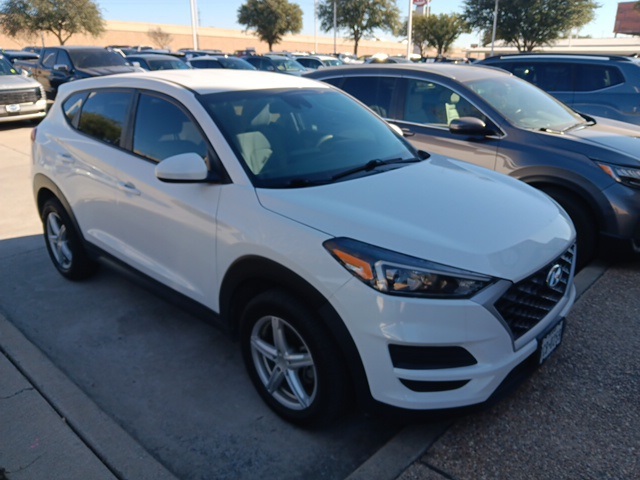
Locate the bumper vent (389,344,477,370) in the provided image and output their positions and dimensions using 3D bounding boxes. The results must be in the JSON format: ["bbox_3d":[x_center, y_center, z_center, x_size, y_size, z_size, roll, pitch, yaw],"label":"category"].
[{"bbox_3d":[0.439,0.451,1.866,0.345,0.110,0.075,-2,19,-6],"label":"bumper vent"}]

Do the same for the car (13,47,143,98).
[{"bbox_3d":[-7.500,-5.150,15.300,5.850,1.950,2.120,16,25,39],"label":"car"}]

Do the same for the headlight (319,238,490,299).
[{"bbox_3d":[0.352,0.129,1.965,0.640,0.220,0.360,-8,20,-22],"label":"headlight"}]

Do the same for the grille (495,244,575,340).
[{"bbox_3d":[1.054,0.215,2.265,0.150,0.310,0.860,16,25,39],"label":"grille"}]

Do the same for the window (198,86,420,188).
[{"bbox_3d":[0.024,-0.673,2.923,1.410,0.140,0.830,-19,59,-44],"label":"window"}]

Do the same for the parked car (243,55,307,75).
[{"bbox_3d":[-1.794,-6.833,20.003,4.650,1.500,1.840,17,26,40],"label":"parked car"}]

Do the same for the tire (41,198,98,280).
[{"bbox_3d":[-2.106,-0.005,4.065,0.690,0.690,0.225,16,25,39],"label":"tire"}]

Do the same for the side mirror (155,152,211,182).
[{"bbox_3d":[-0.676,-0.350,2.364,0.150,0.160,0.230,16,25,39],"label":"side mirror"}]

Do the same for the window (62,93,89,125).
[{"bbox_3d":[-1.931,-1.045,3.773,0.460,0.250,0.060,16,4,43],"label":"window"}]

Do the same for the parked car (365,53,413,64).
[{"bbox_3d":[3.766,-9.084,25.623,4.650,1.500,1.840,17,26,40],"label":"parked car"}]

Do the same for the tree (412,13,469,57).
[{"bbox_3d":[12.039,-20.245,48.993,5.400,5.331,5.400,0,20,0],"label":"tree"}]

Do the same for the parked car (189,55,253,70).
[{"bbox_3d":[-3.684,-6.144,18.142,4.750,1.460,1.840,17,26,40],"label":"parked car"}]

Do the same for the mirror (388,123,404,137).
[{"bbox_3d":[0.600,-0.811,3.701,0.150,0.160,0.230,16,25,39],"label":"mirror"}]

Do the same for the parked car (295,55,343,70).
[{"bbox_3d":[0.240,-8.550,24.500,4.600,1.680,1.880,16,25,39],"label":"parked car"}]

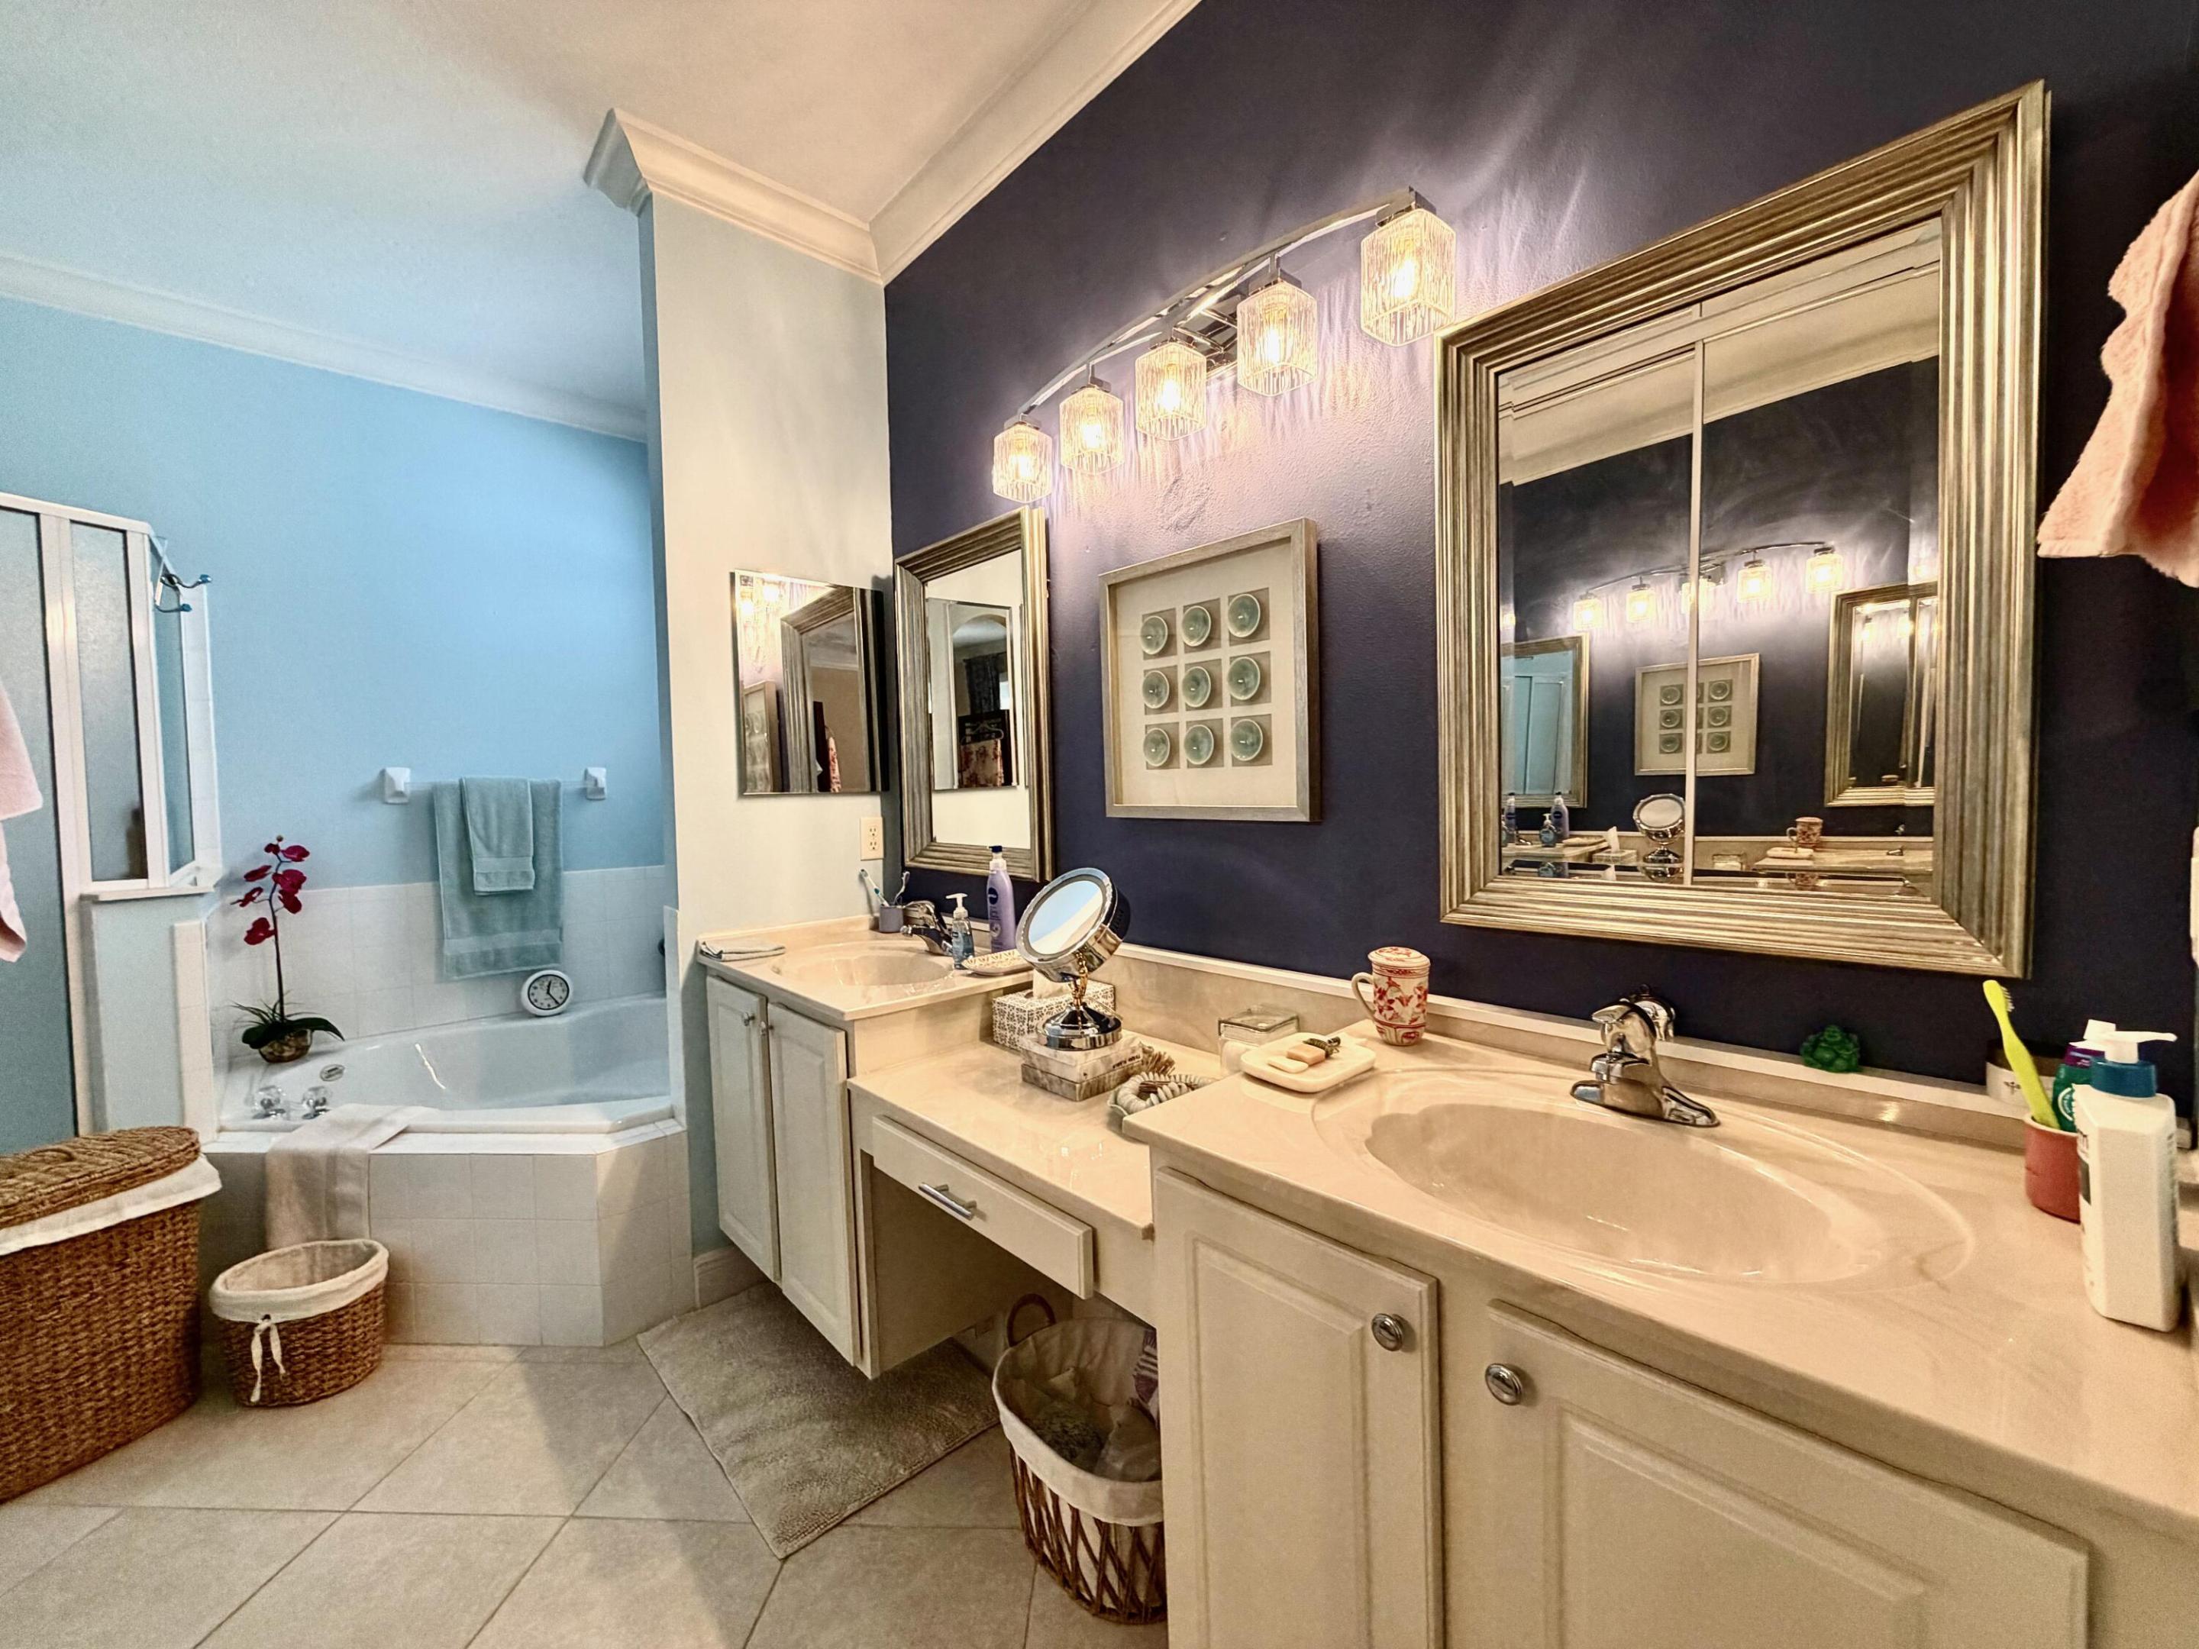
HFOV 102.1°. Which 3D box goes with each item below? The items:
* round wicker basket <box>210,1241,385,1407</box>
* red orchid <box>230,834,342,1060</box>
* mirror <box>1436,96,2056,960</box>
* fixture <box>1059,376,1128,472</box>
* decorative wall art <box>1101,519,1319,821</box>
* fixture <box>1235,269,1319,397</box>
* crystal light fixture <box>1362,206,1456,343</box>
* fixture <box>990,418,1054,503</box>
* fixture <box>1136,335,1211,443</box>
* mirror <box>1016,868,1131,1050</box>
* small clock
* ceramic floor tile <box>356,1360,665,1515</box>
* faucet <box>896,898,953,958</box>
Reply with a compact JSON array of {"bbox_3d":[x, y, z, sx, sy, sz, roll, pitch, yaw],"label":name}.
[{"bbox_3d":[-1.732,1.083,1.939,0.302,0.252,0.230,-1,2,0],"label":"round wicker basket"},{"bbox_3d":[-2.501,0.375,2.734,0.252,0.695,0.212,-4,3,-42],"label":"red orchid"},{"bbox_3d":[0.711,-0.278,1.085,0.038,0.849,0.606,-4,3,-42],"label":"mirror"},{"bbox_3d":[-0.017,-0.784,1.755,0.097,0.136,0.097,-3,3,-42],"label":"fixture"},{"bbox_3d":[0.191,-0.259,1.665,0.037,0.495,0.498,-4,3,-42],"label":"decorative wall art"},{"bbox_3d":[0.287,-0.779,1.424,0.097,0.136,0.097,-3,3,-42],"label":"fixture"},{"bbox_3d":[0.440,-0.773,1.266,0.093,0.122,0.093,-4,3,-42],"label":"crystal light fixture"},{"bbox_3d":[-0.170,-0.787,1.942,0.093,0.122,0.093,-4,3,-42],"label":"fixture"},{"bbox_3d":[0.129,-0.782,1.596,0.097,0.136,0.097,-3,3,-42],"label":"fixture"},{"bbox_3d":[-0.046,0.239,1.625,0.192,0.309,0.224,-4,3,-42],"label":"mirror"},{"bbox_3d":[-1.998,0.614,3.224,0.156,0.156,0.045,-3,-13,-42],"label":"small clock"},{"bbox_3d":[-1.112,1.205,1.765,0.411,0.010,0.411,-1,2,3],"label":"ceramic floor tile"},{"bbox_3d":[-0.413,0.247,2.146,0.146,0.129,0.158,-4,3,-42],"label":"faucet"}]

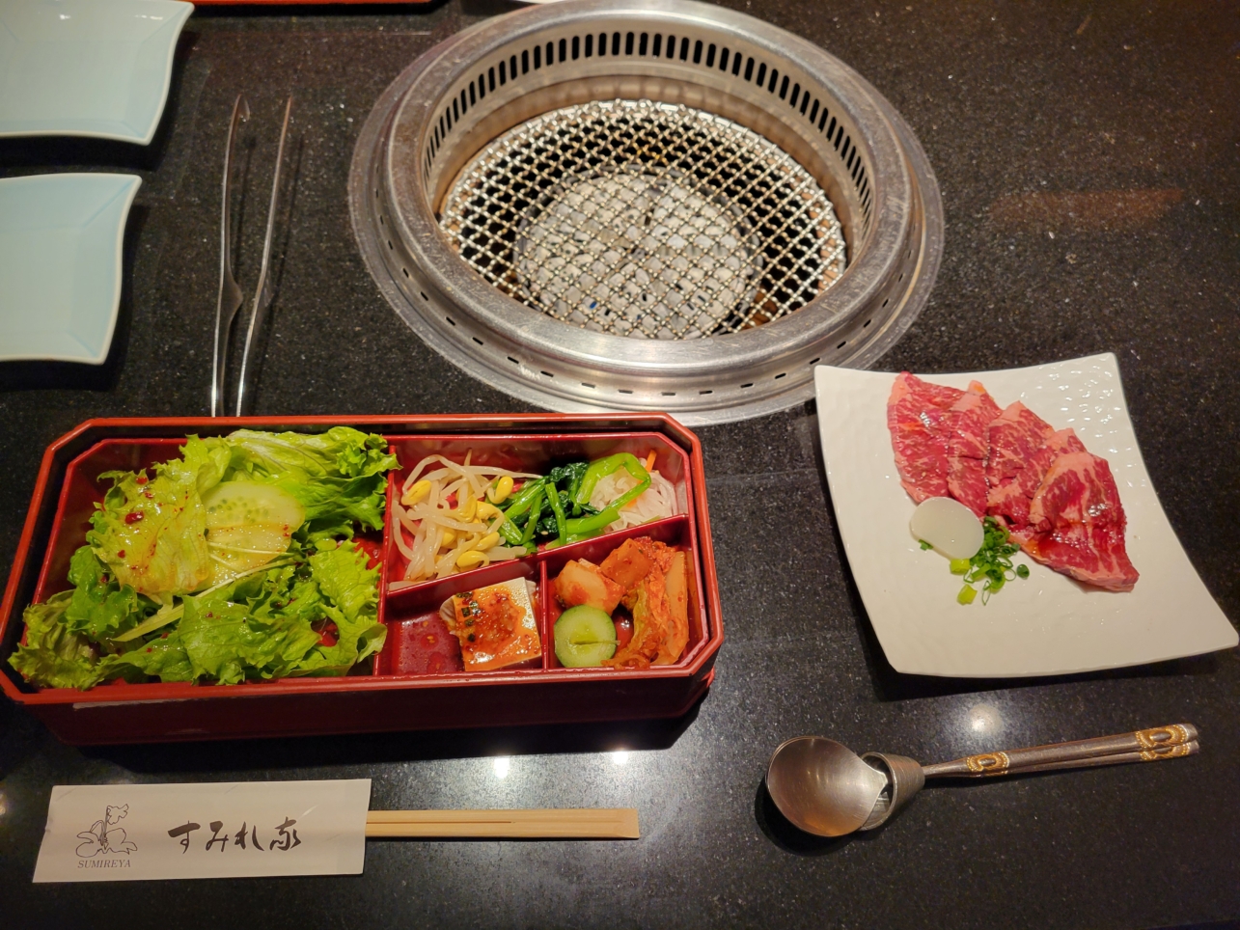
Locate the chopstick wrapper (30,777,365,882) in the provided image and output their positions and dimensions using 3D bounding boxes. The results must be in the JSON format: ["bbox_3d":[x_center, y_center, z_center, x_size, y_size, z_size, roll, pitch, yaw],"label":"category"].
[{"bbox_3d":[-0.165,0.146,0.373,0.128,0.007,0.036,0,61,-4],"label":"chopstick wrapper"}]

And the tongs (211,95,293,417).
[{"bbox_3d":[-0.199,-0.107,0.499,0.030,0.030,0.233,-2,61,-5],"label":"tongs"}]

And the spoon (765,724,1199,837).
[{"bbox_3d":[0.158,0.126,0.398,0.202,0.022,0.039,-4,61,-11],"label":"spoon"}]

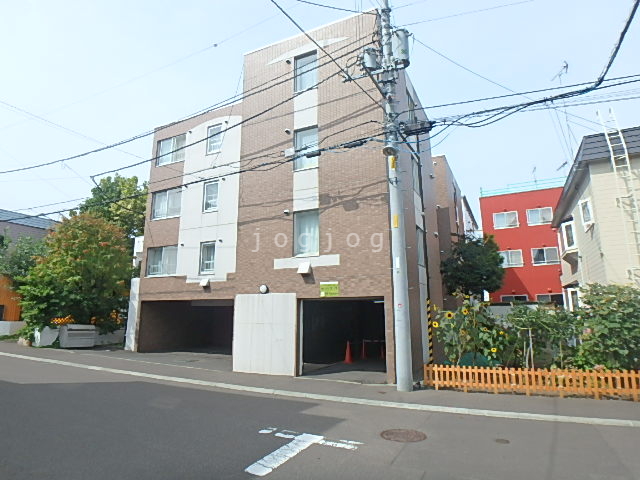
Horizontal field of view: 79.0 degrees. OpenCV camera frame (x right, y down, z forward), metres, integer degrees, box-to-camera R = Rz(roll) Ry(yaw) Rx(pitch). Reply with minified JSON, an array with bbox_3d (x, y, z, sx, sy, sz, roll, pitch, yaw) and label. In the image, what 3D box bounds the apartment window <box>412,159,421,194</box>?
[{"bbox_3d":[3.602,-2.348,14.535,0.150,1.350,1.200,-6,-13,26],"label":"apartment window"}]

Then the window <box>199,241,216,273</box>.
[{"bbox_3d":[-4.770,0.770,16.482,0.800,1.380,0.130,-6,-13,24],"label":"window"}]

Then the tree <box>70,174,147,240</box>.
[{"bbox_3d":[-14.741,1.124,27.057,5.666,11.108,5.666,-6,-13,24],"label":"tree"}]

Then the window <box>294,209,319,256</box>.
[{"bbox_3d":[-0.378,-0.193,11.040,0.840,1.350,0.120,-6,-12,25],"label":"window"}]

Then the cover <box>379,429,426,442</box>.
[{"bbox_3d":[1.179,2.771,5.482,0.650,0.040,0.650,0,-11,0],"label":"cover"}]

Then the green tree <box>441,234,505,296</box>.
[{"bbox_3d":[6.825,2.363,17.094,2.717,5.037,2.717,-6,-13,24],"label":"green tree"}]

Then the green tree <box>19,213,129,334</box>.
[{"bbox_3d":[-13.105,2.200,20.690,5.023,6.571,5.023,-6,-13,24],"label":"green tree"}]

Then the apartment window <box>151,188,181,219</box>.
[{"bbox_3d":[-7.027,-1.651,17.802,1.820,1.360,0.150,-6,-13,26],"label":"apartment window"}]

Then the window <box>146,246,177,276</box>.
[{"bbox_3d":[-7.167,0.964,17.559,1.820,1.340,0.130,-6,-13,24],"label":"window"}]

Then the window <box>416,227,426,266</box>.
[{"bbox_3d":[3.633,0.285,14.033,0.150,1.350,1.200,-6,-13,26],"label":"window"}]

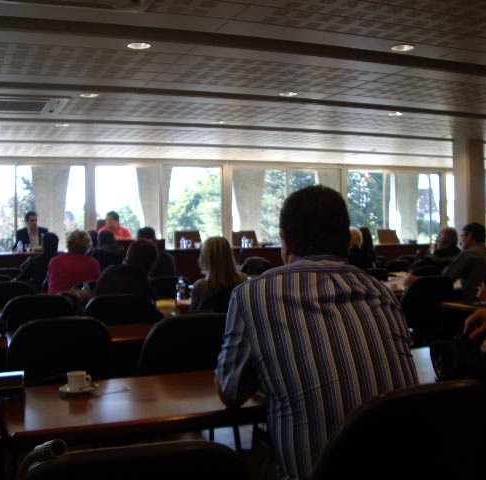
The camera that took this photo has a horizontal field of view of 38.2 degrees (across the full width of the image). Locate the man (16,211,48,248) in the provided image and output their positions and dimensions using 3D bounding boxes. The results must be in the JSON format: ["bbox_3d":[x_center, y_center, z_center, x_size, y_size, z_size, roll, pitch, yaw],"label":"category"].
[{"bbox_3d":[-2.893,0.253,9.696,0.500,1.300,0.680,-1,1,-23],"label":"man"}]

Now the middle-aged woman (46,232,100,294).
[{"bbox_3d":[-1.400,0.557,5.763,0.490,1.268,0.720,-1,1,-23],"label":"middle-aged woman"}]

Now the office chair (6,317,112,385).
[{"bbox_3d":[-0.853,0.778,3.253,0.480,0.900,0.550,-1,1,-17],"label":"office chair"}]

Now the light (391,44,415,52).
[{"bbox_3d":[1.135,-1.356,4.970,0.155,0.040,0.155,-1,1,0],"label":"light"}]

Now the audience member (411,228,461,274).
[{"bbox_3d":[1.973,0.507,7.294,0.500,1.260,0.650,-1,1,-43],"label":"audience member"}]

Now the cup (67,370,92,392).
[{"bbox_3d":[-0.546,0.469,2.345,0.082,0.058,0.066,-1,1,-9],"label":"cup"}]

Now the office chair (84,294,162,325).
[{"bbox_3d":[-0.790,0.772,4.453,0.480,0.900,0.550,-1,1,-17],"label":"office chair"}]

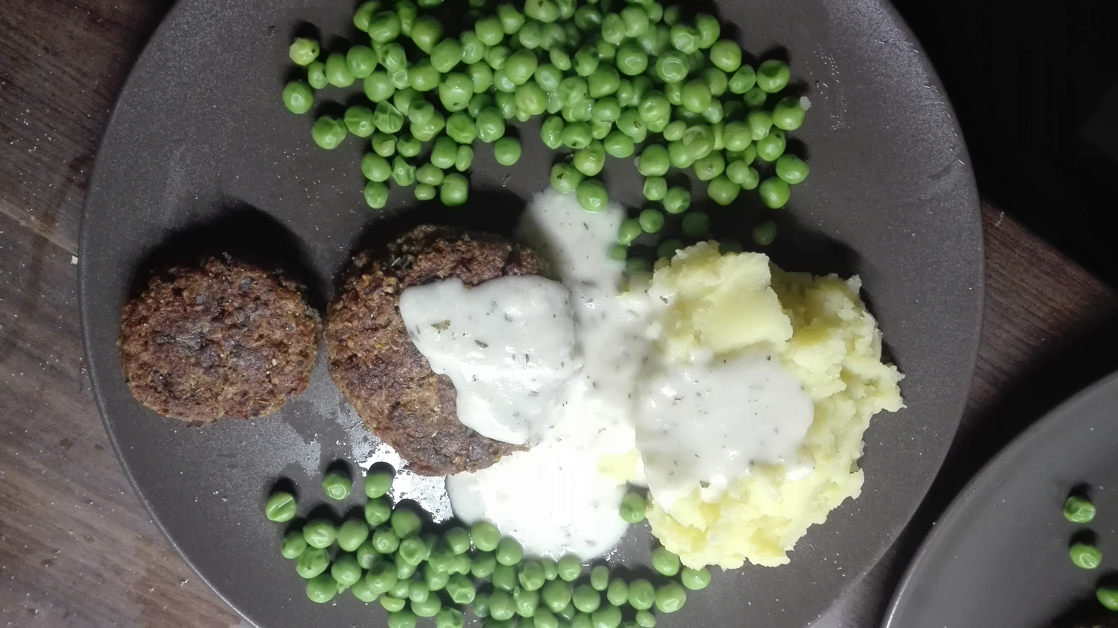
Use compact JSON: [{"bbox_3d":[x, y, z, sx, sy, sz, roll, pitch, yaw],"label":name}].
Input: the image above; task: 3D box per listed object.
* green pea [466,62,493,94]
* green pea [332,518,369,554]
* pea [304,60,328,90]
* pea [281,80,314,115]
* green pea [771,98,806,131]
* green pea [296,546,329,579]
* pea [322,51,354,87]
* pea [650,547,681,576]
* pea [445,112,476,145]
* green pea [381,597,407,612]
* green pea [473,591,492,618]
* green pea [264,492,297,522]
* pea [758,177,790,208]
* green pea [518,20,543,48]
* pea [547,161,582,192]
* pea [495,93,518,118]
[{"bbox_3d":[-0.026,-0.075,0.256,0.009,0.009,0.010,0,82,0],"label":"green pea"},{"bbox_3d":[-0.061,0.066,0.237,0.009,0.009,0.010,37,83,5],"label":"green pea"},{"bbox_3d":[-0.067,-0.066,0.222,0.007,0.007,0.008,0,102,-2],"label":"pea"},{"bbox_3d":[-0.072,-0.060,0.222,0.009,0.009,0.009,0,101,-1],"label":"pea"},{"bbox_3d":[0.065,-0.057,0.226,0.009,0.009,0.010,0,101,-1],"label":"green pea"},{"bbox_3d":[-0.076,0.077,0.248,0.010,0.010,0.010,0,101,-1],"label":"green pea"},{"bbox_3d":[-0.061,-0.068,0.222,0.008,0.009,0.009,-14,102,1],"label":"pea"},{"bbox_3d":[0.035,0.082,0.264,0.009,0.009,0.010,0,101,-2],"label":"pea"},{"bbox_3d":[-0.028,-0.052,0.226,0.009,0.009,0.009,0,102,-2],"label":"pea"},{"bbox_3d":[-0.053,0.093,0.258,0.008,0.007,0.005,13,101,-4],"label":"green pea"},{"bbox_3d":[-0.024,0.094,0.259,0.007,0.008,0.008,0,102,-2],"label":"green pea"},{"bbox_3d":[-0.086,0.060,0.248,0.010,0.009,0.009,0,102,-2],"label":"green pea"},{"bbox_3d":[0.063,-0.035,0.233,0.009,0.009,0.009,0,102,-2],"label":"pea"},{"bbox_3d":[-0.008,-0.078,0.225,0.006,0.007,0.007,0,101,-2],"label":"green pea"},{"bbox_3d":[0.002,-0.043,0.252,0.010,0.010,0.010,0,83,-1],"label":"pea"},{"bbox_3d":[-0.014,-0.058,0.223,0.007,0.007,0.008,0,101,-1],"label":"pea"}]

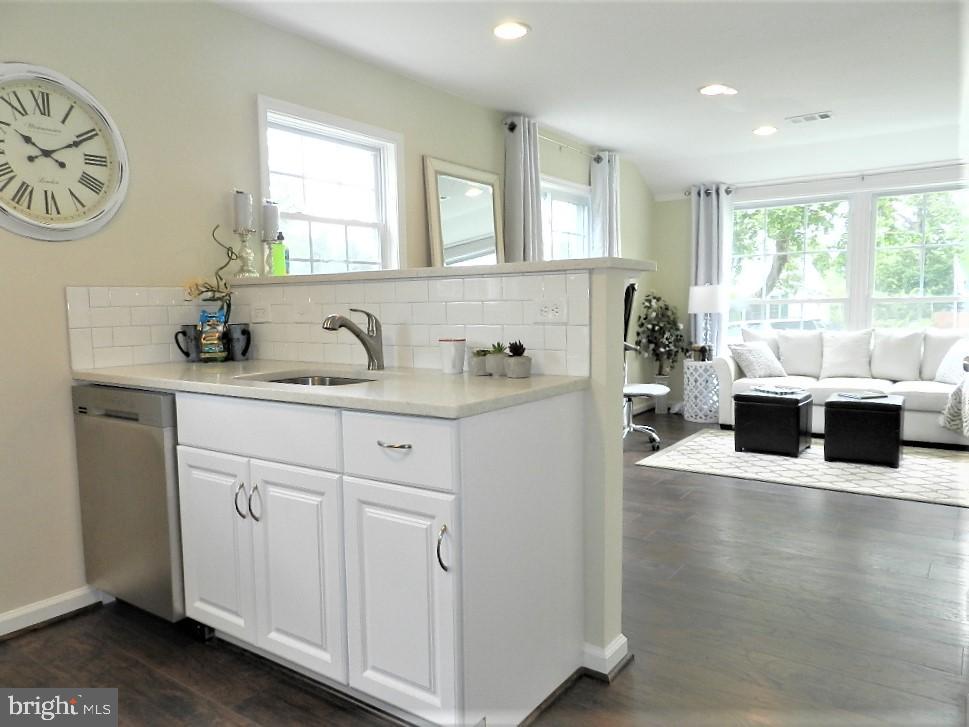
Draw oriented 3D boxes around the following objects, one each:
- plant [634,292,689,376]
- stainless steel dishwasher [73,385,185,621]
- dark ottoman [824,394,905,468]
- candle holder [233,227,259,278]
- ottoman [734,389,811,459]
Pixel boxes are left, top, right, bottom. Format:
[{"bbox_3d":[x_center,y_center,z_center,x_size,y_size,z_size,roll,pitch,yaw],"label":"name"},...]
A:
[{"bbox_3d":[1.936,-0.317,7.041,0.580,0.910,0.550,2,5,33],"label":"plant"},{"bbox_3d":[-1.070,0.473,2.445,0.600,0.810,0.600,2,5,33],"label":"stainless steel dishwasher"},{"bbox_3d":[2.803,0.487,4.751,0.460,0.440,0.460,3,5,35],"label":"dark ottoman"},{"bbox_3d":[-1.050,-0.484,2.825,0.108,0.216,0.108,2,5,33],"label":"candle holder"},{"bbox_3d":[2.296,0.465,5.108,0.460,0.440,0.460,3,5,36],"label":"ottoman"}]

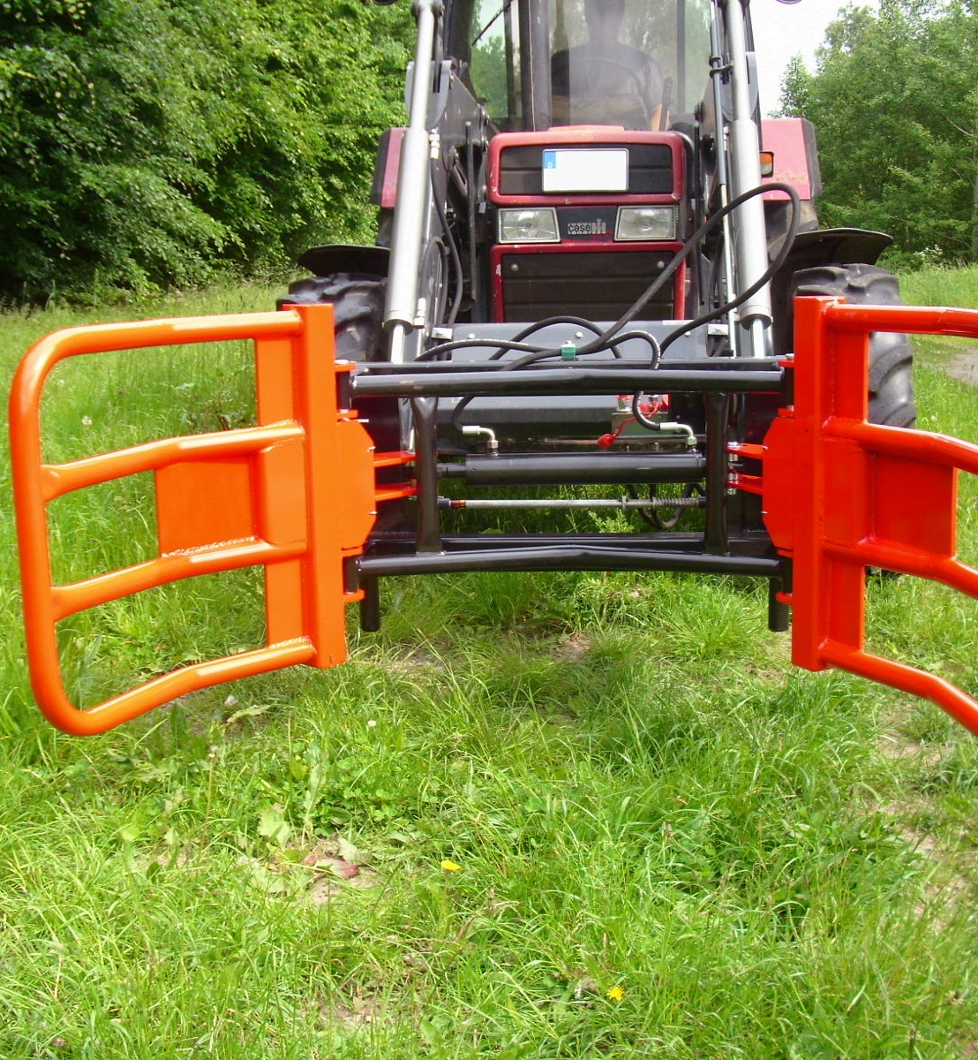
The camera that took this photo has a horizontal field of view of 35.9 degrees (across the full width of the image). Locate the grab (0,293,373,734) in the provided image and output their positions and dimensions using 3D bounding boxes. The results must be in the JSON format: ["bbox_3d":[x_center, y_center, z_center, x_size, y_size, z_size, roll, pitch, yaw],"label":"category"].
[{"bbox_3d":[-0.640,-0.046,3.380,0.207,0.878,1.071,6,13,36],"label":"grab"}]

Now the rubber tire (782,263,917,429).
[{"bbox_3d":[1.208,-0.300,5.163,0.360,1.200,1.200,0,11,7],"label":"rubber tire"}]

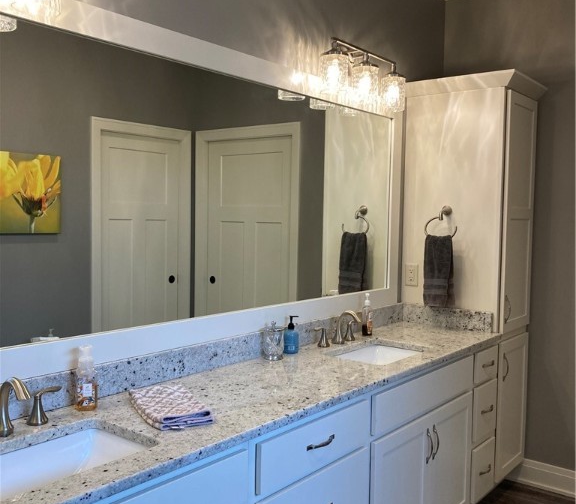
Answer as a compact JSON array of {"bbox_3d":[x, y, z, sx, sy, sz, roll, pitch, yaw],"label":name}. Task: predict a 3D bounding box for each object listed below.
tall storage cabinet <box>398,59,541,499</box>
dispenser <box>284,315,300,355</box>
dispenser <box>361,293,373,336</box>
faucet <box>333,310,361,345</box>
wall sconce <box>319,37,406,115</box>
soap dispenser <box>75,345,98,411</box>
[{"bbox_3d":[0.987,0.206,3.414,0.607,2.194,0.515,3,4,38],"label":"tall storage cabinet"},{"bbox_3d":[0.017,0.342,2.576,0.058,0.152,0.061,2,3,22],"label":"dispenser"},{"bbox_3d":[0.386,0.300,3.004,0.049,0.203,0.049,-2,4,-42],"label":"dispenser"},{"bbox_3d":[0.263,0.337,2.778,0.144,0.148,0.058,3,4,38],"label":"faucet"},{"bbox_3d":[0.333,-0.802,2.858,0.186,0.234,0.637,3,4,38],"label":"wall sconce"},{"bbox_3d":[-0.582,0.360,1.799,0.060,0.180,0.060,-1,4,-32],"label":"soap dispenser"}]

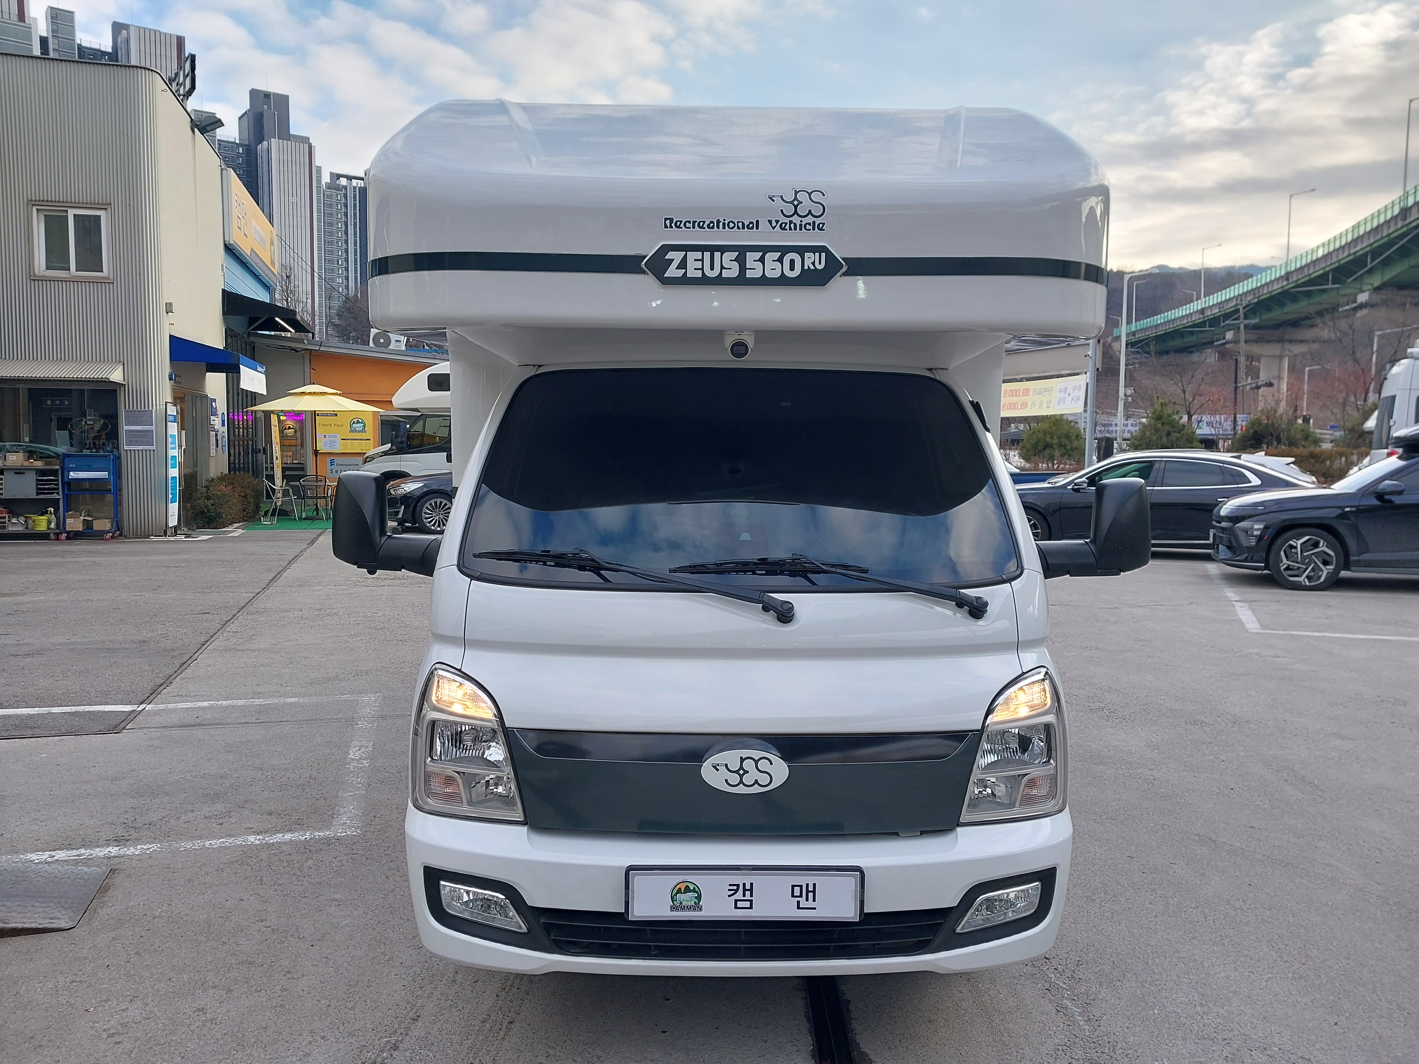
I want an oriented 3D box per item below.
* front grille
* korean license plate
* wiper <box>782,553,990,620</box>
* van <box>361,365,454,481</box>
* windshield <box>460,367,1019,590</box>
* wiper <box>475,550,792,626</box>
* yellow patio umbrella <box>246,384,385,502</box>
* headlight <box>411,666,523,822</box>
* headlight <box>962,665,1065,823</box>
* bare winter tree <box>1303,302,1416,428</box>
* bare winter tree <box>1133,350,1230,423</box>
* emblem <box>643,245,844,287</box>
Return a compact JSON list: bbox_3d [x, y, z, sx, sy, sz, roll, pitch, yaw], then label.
[{"bbox_3d":[0.079,0.928,2.872,0.976,0.125,0.100,0,5,0],"label":"front grille"},{"bbox_3d":[0.080,0.822,2.795,0.530,0.120,0.025,0,-4,0],"label":"korean license plate"},{"bbox_3d":[0.310,0.143,3.123,0.844,0.090,0.070,8,-31,-5],"label":"wiper"},{"bbox_3d":[-4.088,-1.965,25.616,6.600,3.050,2.250,-1,5,-18],"label":"van"},{"bbox_3d":[0.082,-0.171,3.417,1.500,0.790,0.210,1,-35,0],"label":"windshield"},{"bbox_3d":[-0.216,0.125,3.163,0.900,0.090,0.070,10,-30,16],"label":"wiper"},{"bbox_3d":[-7.205,-1.472,22.557,2.600,2.510,2.600,0,5,0],"label":"yellow patio umbrella"},{"bbox_3d":[-0.602,0.508,3.029,0.334,0.336,0.290,0,5,0],"label":"headlight"},{"bbox_3d":[0.756,0.514,3.029,0.336,0.333,0.290,0,5,0],"label":"headlight"},{"bbox_3d":[23.575,-5.059,44.730,4.200,6.540,4.200,0,5,0],"label":"bare winter tree"},{"bbox_3d":[19.806,-4.984,51.760,4.000,5.250,4.000,0,5,0],"label":"bare winter tree"},{"bbox_3d":[0.090,-0.694,3.205,0.526,0.120,0.030,0,5,0],"label":"emblem"}]

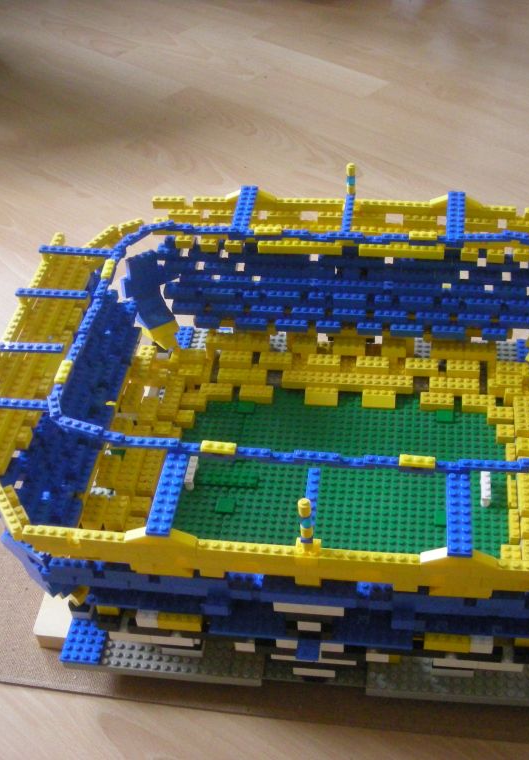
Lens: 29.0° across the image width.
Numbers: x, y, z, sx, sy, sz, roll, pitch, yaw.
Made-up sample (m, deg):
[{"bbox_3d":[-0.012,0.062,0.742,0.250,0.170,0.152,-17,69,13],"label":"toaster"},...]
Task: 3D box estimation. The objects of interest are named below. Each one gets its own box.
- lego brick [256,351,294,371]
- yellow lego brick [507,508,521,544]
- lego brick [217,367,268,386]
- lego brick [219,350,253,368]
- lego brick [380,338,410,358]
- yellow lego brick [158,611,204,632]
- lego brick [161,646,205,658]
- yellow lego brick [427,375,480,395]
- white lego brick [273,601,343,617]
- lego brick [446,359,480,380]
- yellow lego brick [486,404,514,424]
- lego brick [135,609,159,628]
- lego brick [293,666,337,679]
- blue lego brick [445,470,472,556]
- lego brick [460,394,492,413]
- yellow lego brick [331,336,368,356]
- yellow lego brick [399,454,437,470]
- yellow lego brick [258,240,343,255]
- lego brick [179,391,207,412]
[{"bbox_3d":[0.011,-0.019,1.016,0.032,0.011,0.016,2,42,8],"label":"lego brick"},{"bbox_3d":[0.208,0.122,0.853,0.009,0.011,0.032,2,42,8],"label":"yellow lego brick"},{"bbox_3d":[-0.020,-0.002,1.014,0.048,0.011,0.016,2,42,8],"label":"lego brick"},{"bbox_3d":[-0.028,-0.020,1.019,0.032,0.011,0.016,2,42,8],"label":"lego brick"},{"bbox_3d":[0.127,-0.028,1.001,0.024,0.011,0.016,2,42,8],"label":"lego brick"},{"bbox_3d":[-0.060,0.172,0.742,0.032,0.011,0.015,2,42,8],"label":"yellow lego brick"},{"bbox_3d":[-0.062,0.206,0.790,0.032,0.011,0.011,2,42,8],"label":"lego brick"},{"bbox_3d":[0.182,0.006,0.985,0.048,0.011,0.016,2,42,8],"label":"yellow lego brick"},{"bbox_3d":[0.030,0.151,0.690,0.048,0.010,0.008,2,42,8],"label":"white lego brick"},{"bbox_3d":[0.192,-0.011,0.988,0.032,0.011,0.016,2,42,8],"label":"lego brick"},{"bbox_3d":[0.222,0.033,0.961,0.024,0.011,0.016,2,42,8],"label":"yellow lego brick"},{"bbox_3d":[-0.084,0.172,0.750,0.016,0.011,0.016,2,42,8],"label":"lego brick"},{"bbox_3d":[0.038,0.215,0.768,0.032,0.011,0.010,2,42,8],"label":"lego brick"},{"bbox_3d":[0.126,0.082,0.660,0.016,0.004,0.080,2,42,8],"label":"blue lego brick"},{"bbox_3d":[0.204,0.022,0.975,0.032,0.011,0.016,2,42,8],"label":"lego brick"},{"bbox_3d":[0.084,-0.034,1.004,0.032,0.011,0.016,2,42,8],"label":"yellow lego brick"},{"bbox_3d":[0.102,0.055,0.686,0.024,0.005,0.008,2,42,8],"label":"yellow lego brick"},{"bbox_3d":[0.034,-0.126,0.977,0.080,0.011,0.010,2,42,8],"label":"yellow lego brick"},{"bbox_3d":[-0.068,0.021,1.001,0.025,0.011,0.016,2,42,8],"label":"lego brick"}]

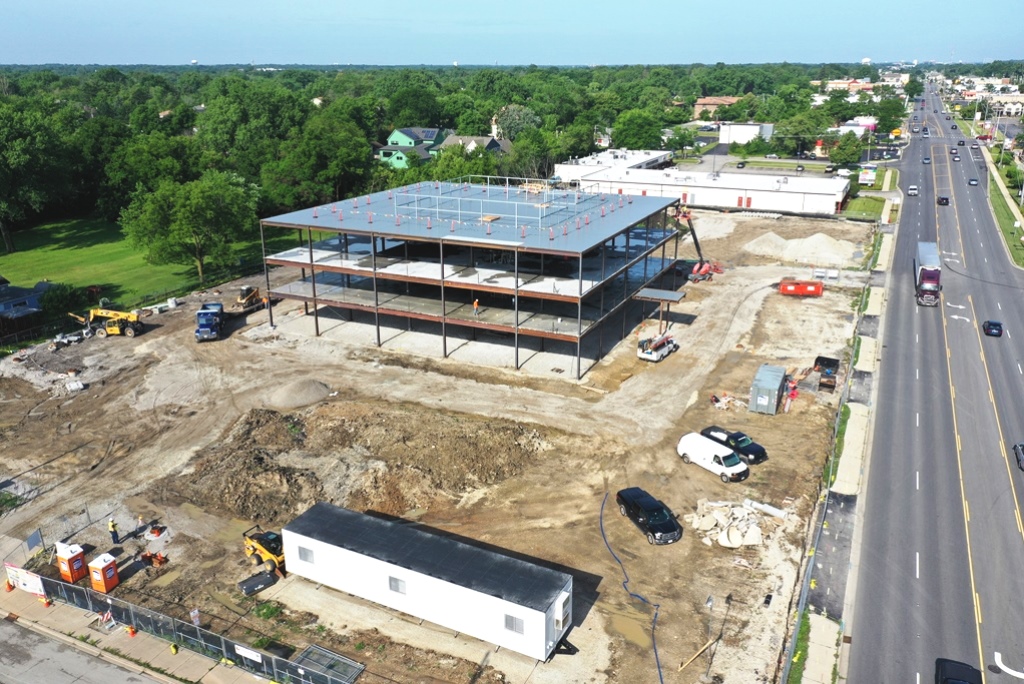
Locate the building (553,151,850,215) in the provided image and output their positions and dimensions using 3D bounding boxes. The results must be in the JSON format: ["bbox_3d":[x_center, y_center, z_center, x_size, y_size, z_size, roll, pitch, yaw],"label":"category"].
[{"bbox_3d":[49.486,-43.579,208.160,73.000,5.400,63.000,9,21,24],"label":"building"}]

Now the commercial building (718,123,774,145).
[{"bbox_3d":[85.148,-75.732,289.362,14.100,6.400,16.000,12,23,30],"label":"commercial building"}]

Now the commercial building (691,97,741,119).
[{"bbox_3d":[102.960,-116.537,398.219,20.500,9.600,15.000,7,21,21],"label":"commercial building"}]

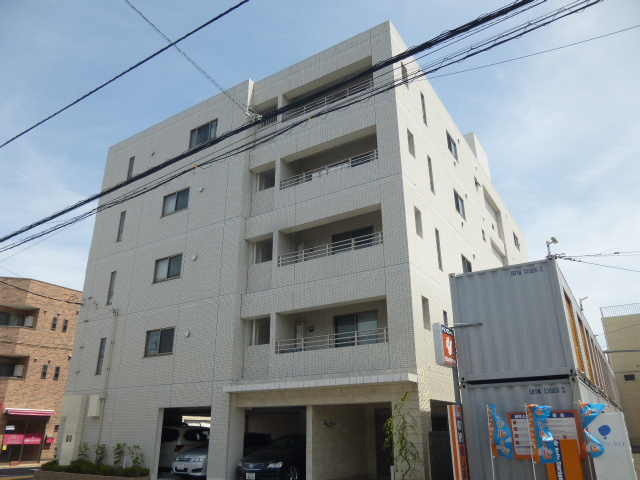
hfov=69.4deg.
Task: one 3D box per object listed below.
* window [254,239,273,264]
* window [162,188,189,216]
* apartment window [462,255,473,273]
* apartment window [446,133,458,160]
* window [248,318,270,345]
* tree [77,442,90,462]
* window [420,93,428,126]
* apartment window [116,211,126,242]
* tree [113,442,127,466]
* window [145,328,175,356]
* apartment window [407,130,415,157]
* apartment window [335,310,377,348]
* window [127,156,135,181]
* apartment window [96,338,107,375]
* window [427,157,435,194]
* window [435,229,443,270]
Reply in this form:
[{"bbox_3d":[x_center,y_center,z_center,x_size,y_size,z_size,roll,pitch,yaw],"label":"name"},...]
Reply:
[{"bbox_3d":[-1.977,0.403,16.117,0.860,0.860,0.150,-14,-25,30],"label":"window"},{"bbox_3d":[-5.790,-1.480,18.742,1.580,0.970,0.150,-14,-25,30],"label":"window"},{"bbox_3d":[5.848,1.209,18.389,0.150,0.970,1.386,-13,-25,30],"label":"apartment window"},{"bbox_3d":[5.789,-4.092,20.397,0.150,0.950,1.380,-14,-25,30],"label":"apartment window"},{"bbox_3d":[-1.948,3.067,15.328,1.074,0.936,0.150,-13,-25,30],"label":"window"},{"bbox_3d":[-8.478,7.627,16.550,0.400,0.720,0.400,-14,-25,30],"label":"tree"},{"bbox_3d":[3.901,-4.960,17.562,0.150,1.480,0.400,-14,-25,30],"label":"window"},{"bbox_3d":[-8.808,-0.568,20.648,0.393,1.444,0.150,-13,-25,30],"label":"apartment window"},{"bbox_3d":[-6.896,7.432,15.923,0.358,0.814,0.358,-13,-25,30],"label":"tree"},{"bbox_3d":[-5.829,3.773,16.945,1.594,0.982,0.150,-13,-25,30],"label":"window"},{"bbox_3d":[2.944,-3.158,15.253,0.180,0.910,0.530,-14,-25,30],"label":"apartment window"},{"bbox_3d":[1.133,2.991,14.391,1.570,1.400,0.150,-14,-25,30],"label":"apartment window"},{"bbox_3d":[-8.823,-3.217,21.677,0.370,1.421,0.150,-13,-25,30],"label":"window"},{"bbox_3d":[-8.634,4.647,18.360,0.340,1.410,0.150,-14,-25,30],"label":"apartment window"},{"bbox_3d":[3.938,-2.344,16.599,0.150,1.455,0.393,-13,-25,30],"label":"window"},{"bbox_3d":[3.913,0.337,15.428,0.150,1.440,0.360,-14,-25,30],"label":"window"}]

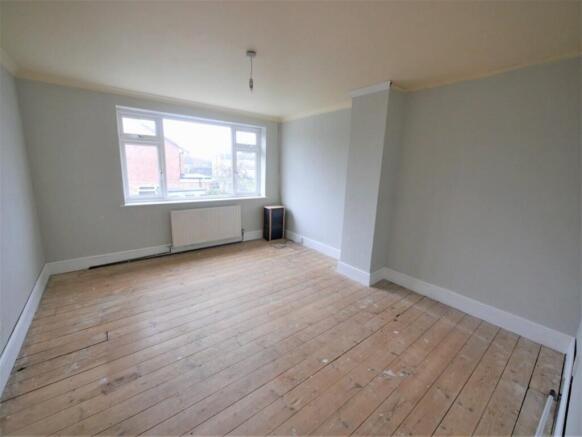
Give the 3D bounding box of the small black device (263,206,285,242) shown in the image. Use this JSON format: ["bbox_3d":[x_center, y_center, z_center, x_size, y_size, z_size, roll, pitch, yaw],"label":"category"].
[{"bbox_3d":[-0.353,0.101,4.834,0.332,0.640,0.224,-7,15,-37],"label":"small black device"}]

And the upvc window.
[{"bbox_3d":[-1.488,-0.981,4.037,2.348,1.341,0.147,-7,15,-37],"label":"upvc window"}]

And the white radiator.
[{"bbox_3d":[-1.429,0.117,4.114,1.197,0.605,0.091,-7,15,-37],"label":"white radiator"}]

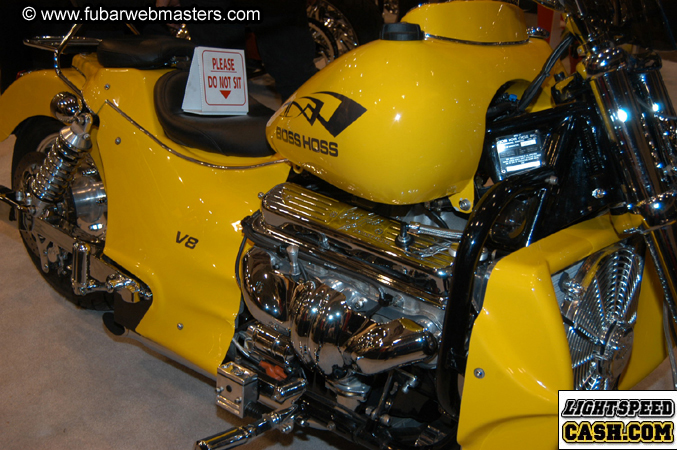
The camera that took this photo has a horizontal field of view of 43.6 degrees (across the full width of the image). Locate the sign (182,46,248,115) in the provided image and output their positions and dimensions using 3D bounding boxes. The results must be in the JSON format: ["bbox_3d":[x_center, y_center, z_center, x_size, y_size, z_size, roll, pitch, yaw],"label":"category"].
[{"bbox_3d":[-0.306,-0.371,2.170,0.078,0.167,0.172,17,18,34],"label":"sign"}]

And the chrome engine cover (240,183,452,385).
[{"bbox_3d":[0.014,0.136,1.690,0.520,0.330,0.210,20,25,36],"label":"chrome engine cover"}]

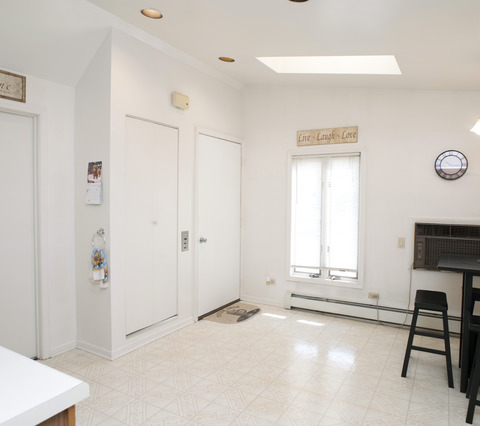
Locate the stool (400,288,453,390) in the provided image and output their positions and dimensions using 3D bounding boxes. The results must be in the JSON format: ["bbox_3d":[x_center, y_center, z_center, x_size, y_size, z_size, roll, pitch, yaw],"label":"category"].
[{"bbox_3d":[1.502,0.965,2.820,0.350,0.600,0.450,2,2,30],"label":"stool"}]

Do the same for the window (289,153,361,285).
[{"bbox_3d":[1.004,0.057,4.231,0.820,1.500,0.100,2,2,30],"label":"window"}]

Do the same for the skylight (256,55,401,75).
[{"bbox_3d":[0.820,-1.410,3.330,1.255,0.100,0.502,13,8,29],"label":"skylight"}]

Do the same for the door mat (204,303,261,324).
[{"bbox_3d":[-0.040,1.175,4.189,0.440,0.012,0.810,2,3,30],"label":"door mat"}]

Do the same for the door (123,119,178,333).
[{"bbox_3d":[-0.822,0.113,3.371,0.050,1.910,0.680,2,2,30],"label":"door"}]

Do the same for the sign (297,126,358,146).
[{"bbox_3d":[0.987,-0.873,4.069,0.706,0.180,0.022,2,3,30],"label":"sign"}]

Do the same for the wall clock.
[{"bbox_3d":[2.098,-0.472,3.523,0.290,0.290,0.040,2,2,30],"label":"wall clock"}]

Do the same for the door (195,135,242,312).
[{"bbox_3d":[-0.239,0.138,4.389,0.050,2.070,0.935,2,2,30],"label":"door"}]

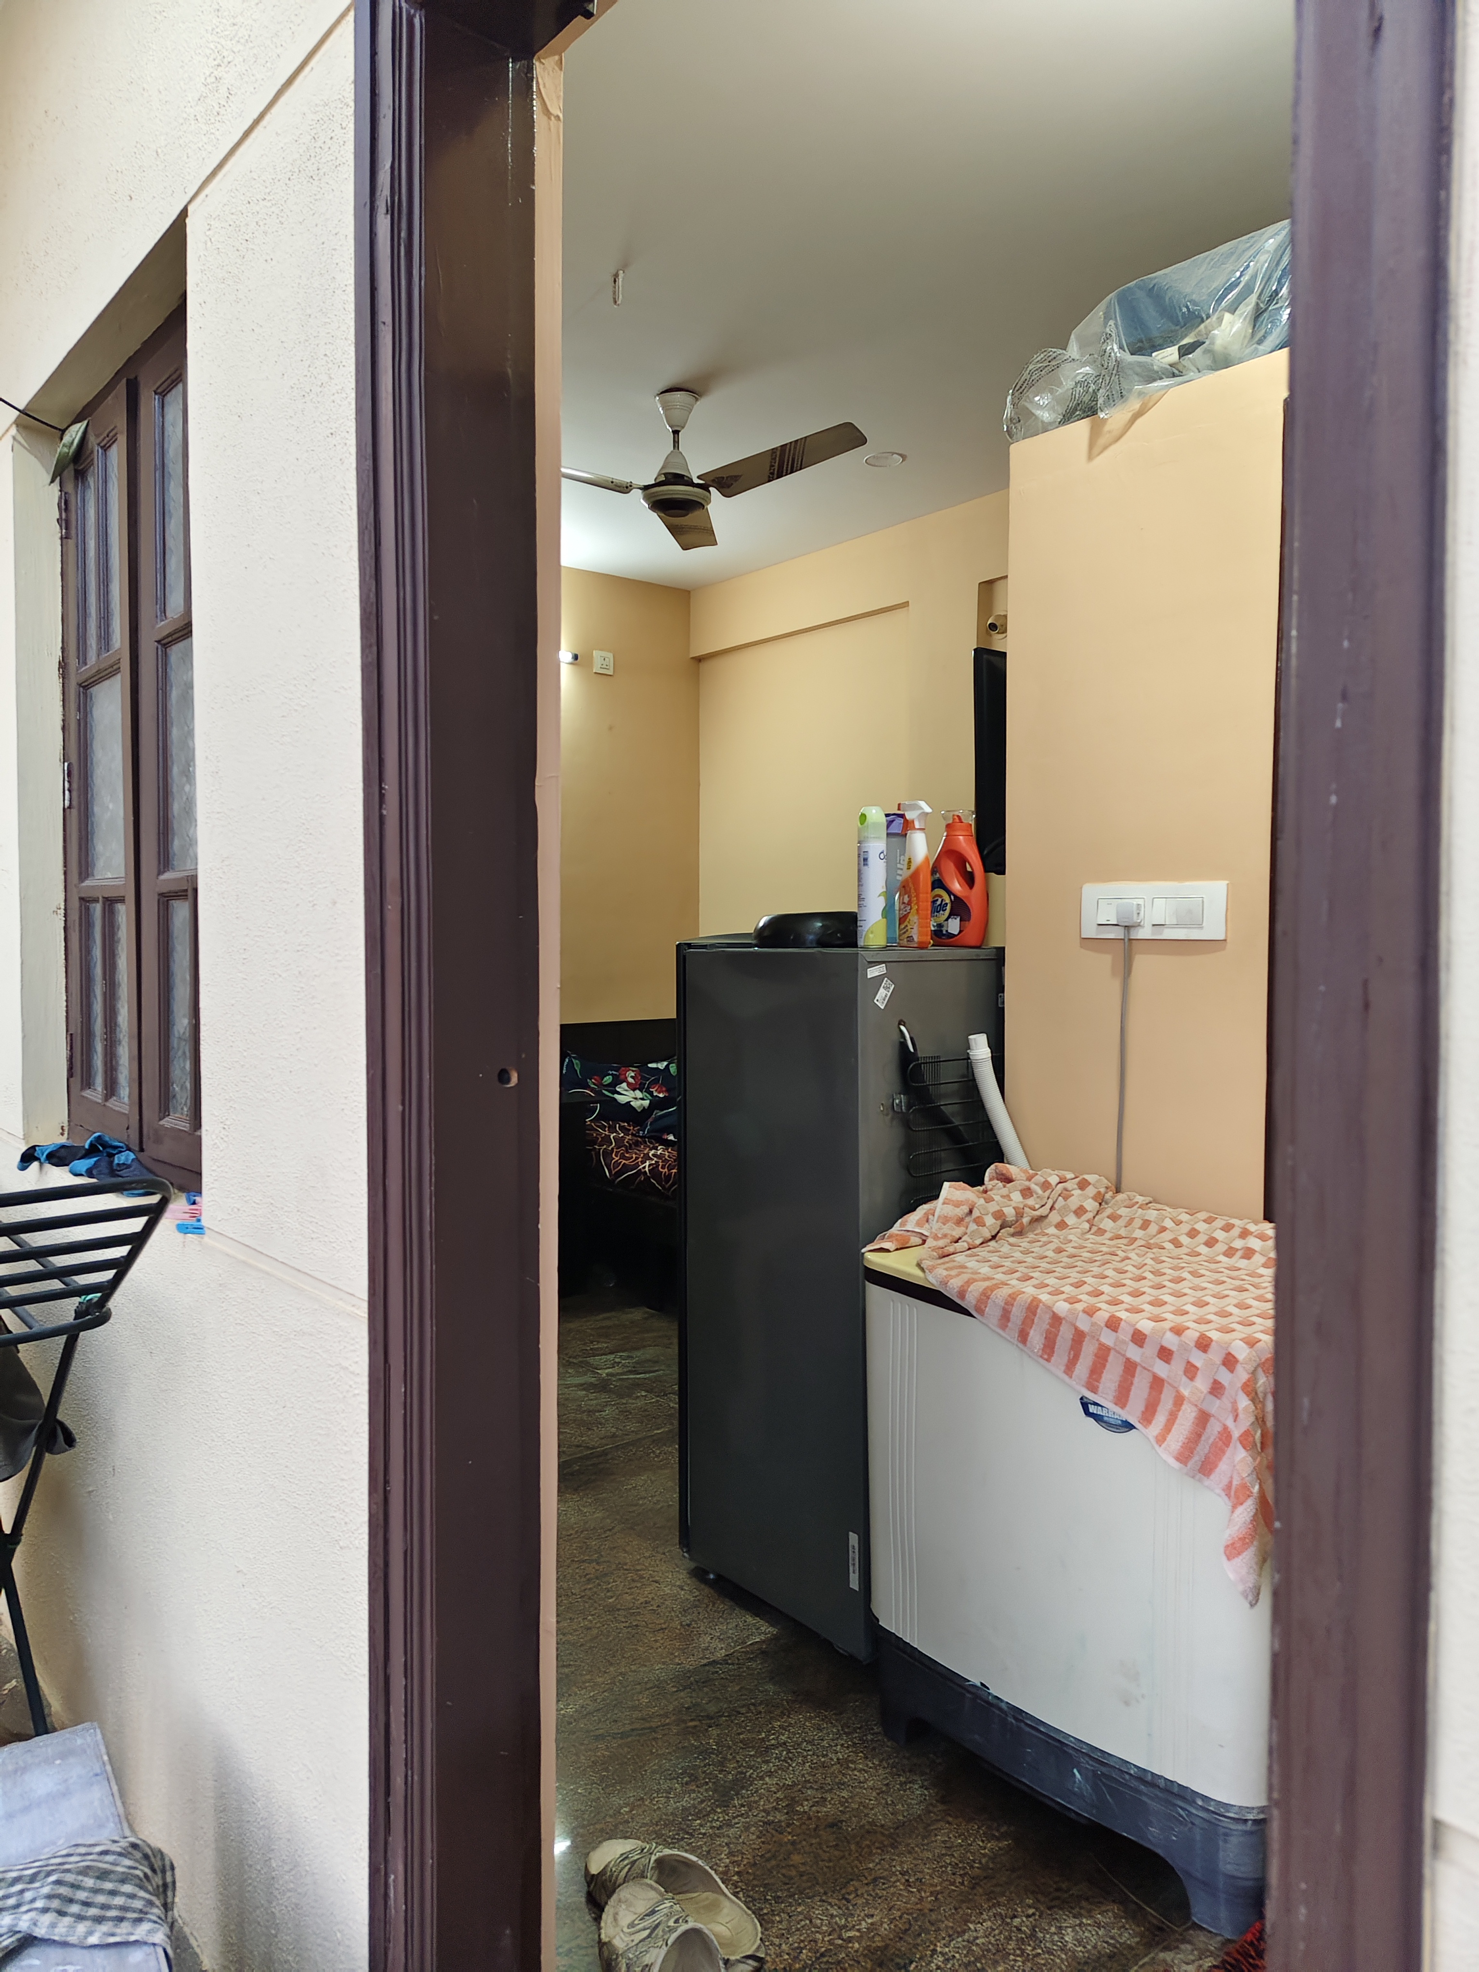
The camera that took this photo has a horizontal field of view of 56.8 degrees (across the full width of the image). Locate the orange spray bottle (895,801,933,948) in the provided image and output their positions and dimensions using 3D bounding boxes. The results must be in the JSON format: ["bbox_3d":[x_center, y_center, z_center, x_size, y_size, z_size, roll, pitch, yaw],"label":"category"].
[{"bbox_3d":[0.311,-0.196,2.424,0.048,0.262,0.083,-1,2,-35],"label":"orange spray bottle"}]

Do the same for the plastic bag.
[{"bbox_3d":[0.765,-1.081,2.341,0.380,0.260,0.660,-1,2,-40],"label":"plastic bag"}]

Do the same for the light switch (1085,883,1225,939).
[{"bbox_3d":[0.656,-0.120,2.200,0.022,0.090,0.267,-1,2,-40],"label":"light switch"}]

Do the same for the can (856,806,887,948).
[{"bbox_3d":[0.231,-0.188,2.374,0.052,0.248,0.052,0,2,0],"label":"can"}]

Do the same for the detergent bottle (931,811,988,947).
[{"bbox_3d":[0.408,-0.192,2.537,0.108,0.248,0.068,1,2,28],"label":"detergent bottle"}]

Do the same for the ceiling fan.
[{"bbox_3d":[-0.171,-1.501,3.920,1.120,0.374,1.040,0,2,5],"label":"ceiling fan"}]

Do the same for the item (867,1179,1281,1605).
[{"bbox_3d":[0.558,0.525,1.973,0.390,0.415,0.742,-1,2,-40],"label":"item"}]

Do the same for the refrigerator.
[{"bbox_3d":[0.266,0.541,2.665,0.540,1.230,0.564,-1,2,-38],"label":"refrigerator"}]

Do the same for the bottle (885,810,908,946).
[{"bbox_3d":[0.285,-0.189,2.480,0.055,0.245,0.055,0,2,0],"label":"bottle"}]

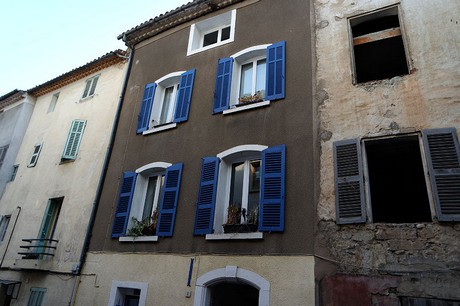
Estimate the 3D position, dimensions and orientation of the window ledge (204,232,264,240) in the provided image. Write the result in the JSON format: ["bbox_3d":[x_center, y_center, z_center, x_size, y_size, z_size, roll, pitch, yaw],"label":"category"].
[{"bbox_3d":[0.099,1.574,5.732,1.170,0.101,0.180,-7,-25,26],"label":"window ledge"}]

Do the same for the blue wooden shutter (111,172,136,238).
[{"bbox_3d":[-2.483,1.181,7.227,0.418,1.537,0.045,-7,-25,26],"label":"blue wooden shutter"}]

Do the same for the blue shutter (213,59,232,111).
[{"bbox_3d":[-0.151,-1.611,7.202,0.396,1.501,0.045,-7,-25,26],"label":"blue shutter"}]

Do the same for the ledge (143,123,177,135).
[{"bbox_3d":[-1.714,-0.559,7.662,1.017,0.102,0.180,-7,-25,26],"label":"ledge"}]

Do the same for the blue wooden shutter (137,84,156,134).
[{"bbox_3d":[-2.210,-1.216,8.143,0.372,1.484,0.045,-7,-25,26],"label":"blue wooden shutter"}]

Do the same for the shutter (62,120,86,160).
[{"bbox_3d":[-4.660,-0.435,9.171,0.377,1.260,0.045,5,-22,-3],"label":"shutter"}]

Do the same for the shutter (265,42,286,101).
[{"bbox_3d":[0.993,-1.797,6.664,0.414,1.472,0.045,-7,-25,26],"label":"shutter"}]

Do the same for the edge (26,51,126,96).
[{"bbox_3d":[-5.399,-2.687,10.645,5.350,0.290,0.340,-9,-26,29],"label":"edge"}]

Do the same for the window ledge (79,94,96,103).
[{"bbox_3d":[-4.611,-1.743,9.911,0.740,0.110,0.150,-9,-26,29],"label":"window ledge"}]

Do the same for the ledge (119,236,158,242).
[{"bbox_3d":[-1.949,1.894,6.700,1.081,0.097,0.180,-7,-25,26],"label":"ledge"}]

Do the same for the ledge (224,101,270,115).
[{"bbox_3d":[0.382,-0.944,6.697,1.095,0.095,0.180,-7,-25,26],"label":"ledge"}]

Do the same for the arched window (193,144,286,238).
[{"bbox_3d":[0.249,0.723,6.150,1.843,1.807,0.380,-7,-25,26],"label":"arched window"}]

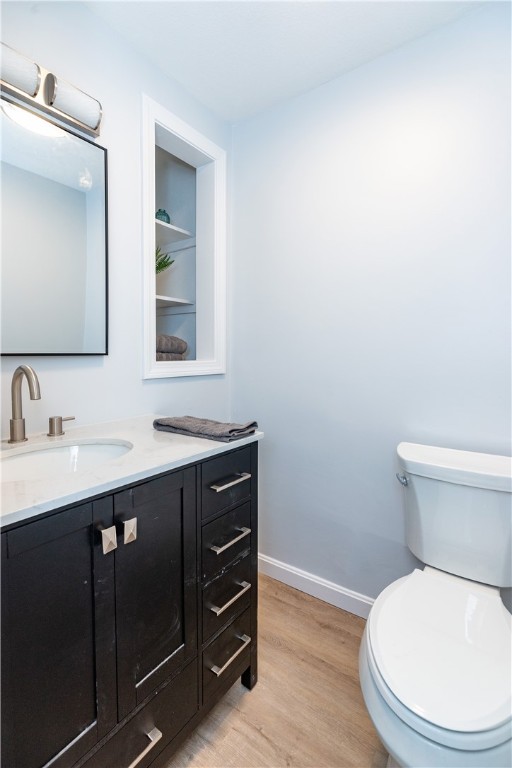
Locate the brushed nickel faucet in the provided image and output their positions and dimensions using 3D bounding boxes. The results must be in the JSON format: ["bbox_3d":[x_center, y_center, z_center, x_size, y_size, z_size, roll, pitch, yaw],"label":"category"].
[{"bbox_3d":[-0.637,0.058,0.943,0.158,0.222,0.048,4,6,34],"label":"brushed nickel faucet"}]

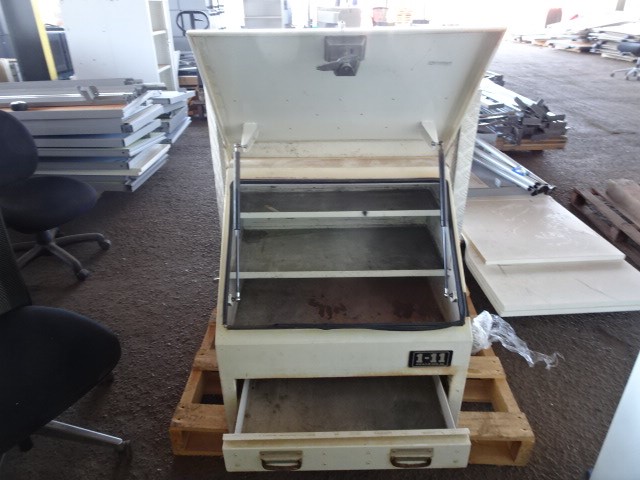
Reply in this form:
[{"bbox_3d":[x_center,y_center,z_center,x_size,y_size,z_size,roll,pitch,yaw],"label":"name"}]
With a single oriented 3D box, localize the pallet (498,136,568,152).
[{"bbox_3d":[2.105,-1.194,4.882,0.690,0.125,1.000,-2,28,-2],"label":"pallet"}]

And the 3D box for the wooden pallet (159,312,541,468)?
[{"bbox_3d":[0.115,0.399,1.956,1.165,0.129,1.170,1,28,2],"label":"wooden pallet"}]

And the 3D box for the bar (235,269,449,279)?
[{"bbox_3d":[0.053,0.101,1.340,0.652,0.023,0.020,-1,28,0],"label":"bar"}]

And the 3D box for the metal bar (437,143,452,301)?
[{"bbox_3d":[0.361,-0.062,1.295,0.022,0.457,0.022,-2,-1,1],"label":"metal bar"}]

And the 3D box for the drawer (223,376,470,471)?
[{"bbox_3d":[0.077,0.510,1.427,0.690,0.130,0.450,-1,28,-1],"label":"drawer"}]

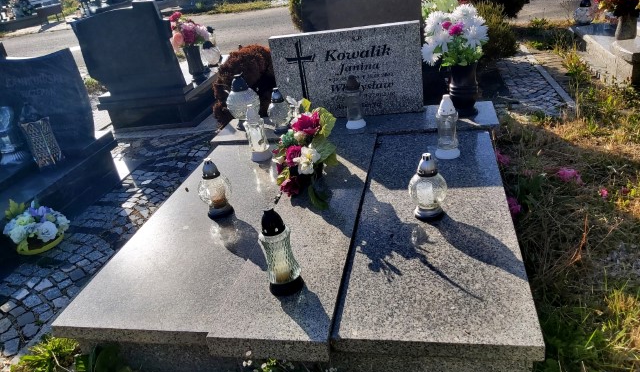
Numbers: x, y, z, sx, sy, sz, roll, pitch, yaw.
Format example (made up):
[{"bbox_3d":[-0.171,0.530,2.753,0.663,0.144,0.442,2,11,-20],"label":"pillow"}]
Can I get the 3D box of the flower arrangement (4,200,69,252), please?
[{"bbox_3d":[-1.477,0.208,2.521,0.312,0.208,0.291,-2,29,14],"label":"flower arrangement"}]

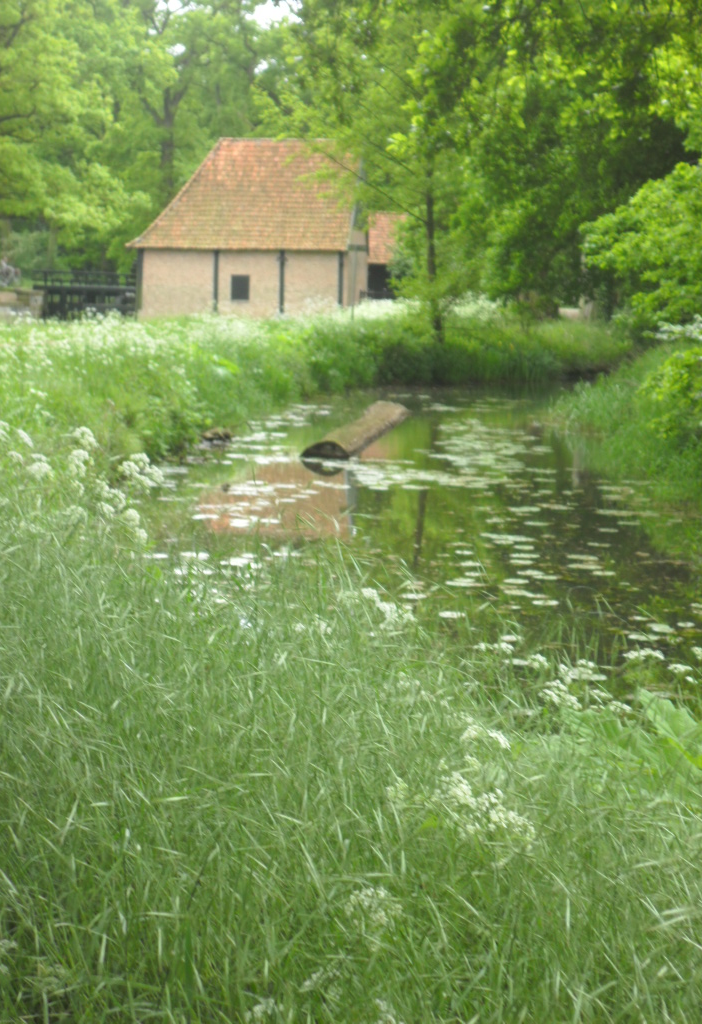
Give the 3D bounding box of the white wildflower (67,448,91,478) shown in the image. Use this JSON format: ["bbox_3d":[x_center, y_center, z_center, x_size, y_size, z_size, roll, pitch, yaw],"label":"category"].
[{"bbox_3d":[-0.980,-0.175,7.900,0.087,0.104,0.074,0,6,0],"label":"white wildflower"}]

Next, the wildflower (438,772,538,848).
[{"bbox_3d":[0.246,0.545,4.000,0.183,0.120,0.155,0,6,0],"label":"wildflower"}]

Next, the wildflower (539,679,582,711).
[{"bbox_3d":[0.603,0.528,6.300,0.121,0.073,0.103,0,6,0],"label":"wildflower"}]

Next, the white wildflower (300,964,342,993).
[{"bbox_3d":[-0.047,0.714,3.350,0.063,0.045,0.055,1,6,0],"label":"white wildflower"}]

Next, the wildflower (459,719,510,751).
[{"bbox_3d":[0.313,0.521,5.100,0.118,0.062,0.090,1,6,0],"label":"wildflower"}]

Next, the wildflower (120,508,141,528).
[{"bbox_3d":[-0.725,0.021,7.200,0.072,0.061,0.061,0,6,0],"label":"wildflower"}]

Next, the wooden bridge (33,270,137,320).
[{"bbox_3d":[-11.565,-9.544,97.000,5.000,2.300,1.600,-3,6,-25],"label":"wooden bridge"}]

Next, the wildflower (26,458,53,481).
[{"bbox_3d":[-1.106,-0.151,7.800,0.093,0.074,0.079,0,6,0],"label":"wildflower"}]

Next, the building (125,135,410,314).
[{"bbox_3d":[-3.823,-12.163,94.984,9.700,8.100,7.500,2,6,7],"label":"building"}]

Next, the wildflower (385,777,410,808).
[{"bbox_3d":[0.096,0.577,4.500,0.050,0.062,0.050,1,6,0],"label":"wildflower"}]

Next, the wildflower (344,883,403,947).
[{"bbox_3d":[0.033,0.590,3.200,0.088,0.076,0.075,0,6,0],"label":"wildflower"}]

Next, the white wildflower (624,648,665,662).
[{"bbox_3d":[0.872,0.426,6.500,0.124,0.042,0.090,1,6,0],"label":"white wildflower"}]

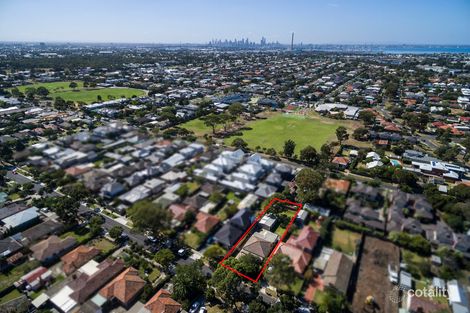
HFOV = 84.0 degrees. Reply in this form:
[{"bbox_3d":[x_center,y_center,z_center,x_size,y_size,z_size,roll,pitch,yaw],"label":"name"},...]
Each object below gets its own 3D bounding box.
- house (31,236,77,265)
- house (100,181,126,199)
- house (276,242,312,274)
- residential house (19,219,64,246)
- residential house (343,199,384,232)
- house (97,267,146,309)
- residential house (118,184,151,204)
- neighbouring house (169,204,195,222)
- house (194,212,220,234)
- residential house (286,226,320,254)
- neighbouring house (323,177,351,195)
[{"bbox_3d":[-75.340,36.360,108.180,12.300,5.500,12.800,13,27,27],"label":"house"},{"bbox_3d":[-68.980,18.070,149.290,12.500,6.000,13.000,13,27,27],"label":"house"},{"bbox_3d":[22.290,39.210,103.180,12.300,5.500,13.000,13,27,27],"label":"house"},{"bbox_3d":[-86.890,33.290,115.240,10.000,5.300,15.500,13,27,27],"label":"residential house"},{"bbox_3d":[62.860,28.460,128.300,16.000,5.500,17.000,13,27,27],"label":"residential house"},{"bbox_3d":[-38.150,44.210,90.240,11.300,6.000,11.300,13,27,27],"label":"house"},{"bbox_3d":[-54.570,20.910,143.920,10.500,5.300,16.000,13,27,27],"label":"residential house"},{"bbox_3d":[-27.420,27.270,129.610,12.800,5.500,12.200,13,27,27],"label":"neighbouring house"},{"bbox_3d":[-14.560,30.700,122.010,11.200,5.500,12.300,13,27,27],"label":"house"},{"bbox_3d":[30.120,35.020,113.110,10.000,5.300,14.500,13,27,27],"label":"residential house"},{"bbox_3d":[59.840,16.930,154.520,13.000,5.500,14.500,13,27,27],"label":"neighbouring house"}]

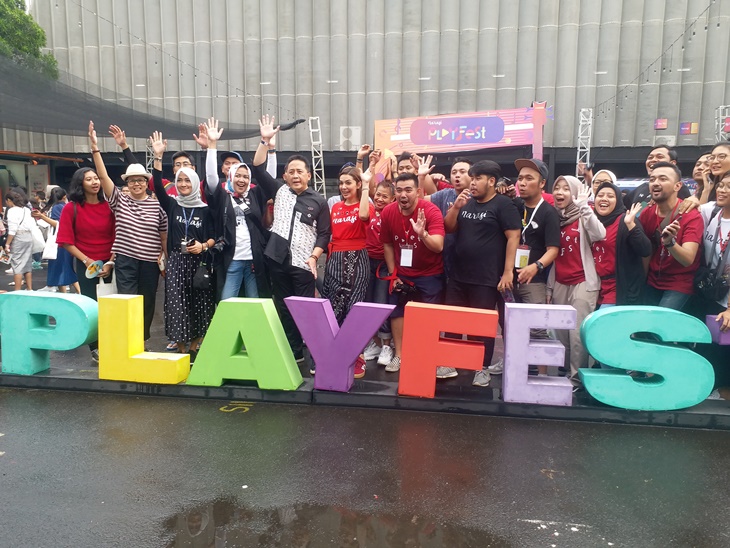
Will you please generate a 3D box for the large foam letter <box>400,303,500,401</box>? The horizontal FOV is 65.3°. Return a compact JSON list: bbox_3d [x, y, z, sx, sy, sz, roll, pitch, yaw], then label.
[{"bbox_3d":[0.564,0.528,3.836,0.600,0.595,0.195,5,6,11],"label":"large foam letter"}]

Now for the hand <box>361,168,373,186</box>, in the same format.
[{"bbox_3d":[0.011,-0.718,4.240,0.095,0.150,0.080,6,7,-3],"label":"hand"}]

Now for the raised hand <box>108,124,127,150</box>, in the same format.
[{"bbox_3d":[-2.142,-1.190,4.930,0.110,0.190,0.075,-32,7,-4],"label":"raised hand"}]

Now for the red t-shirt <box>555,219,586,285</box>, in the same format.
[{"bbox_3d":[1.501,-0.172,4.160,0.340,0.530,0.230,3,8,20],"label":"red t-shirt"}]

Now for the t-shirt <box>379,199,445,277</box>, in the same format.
[{"bbox_3d":[0.352,-0.274,4.270,0.490,0.560,0.320,1,19,6],"label":"t-shirt"}]

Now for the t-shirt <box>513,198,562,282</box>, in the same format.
[{"bbox_3d":[1.315,-0.250,4.380,0.280,0.660,0.460,-7,10,-44],"label":"t-shirt"}]

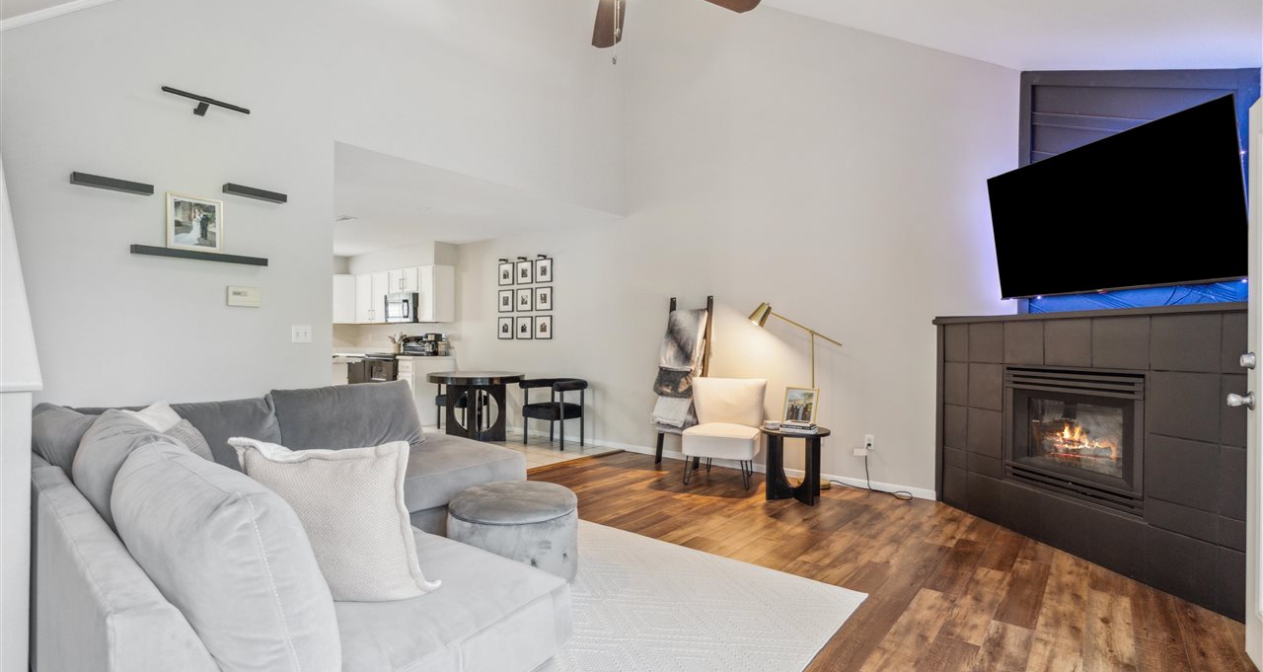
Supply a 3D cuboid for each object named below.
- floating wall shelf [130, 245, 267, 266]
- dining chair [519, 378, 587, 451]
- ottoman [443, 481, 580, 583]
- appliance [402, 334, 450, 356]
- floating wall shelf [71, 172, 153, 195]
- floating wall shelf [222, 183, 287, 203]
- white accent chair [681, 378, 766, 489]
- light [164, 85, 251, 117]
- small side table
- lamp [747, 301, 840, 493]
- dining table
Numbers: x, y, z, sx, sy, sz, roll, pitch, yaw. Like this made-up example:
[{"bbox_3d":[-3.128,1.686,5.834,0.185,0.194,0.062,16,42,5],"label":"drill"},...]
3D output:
[{"bbox_3d":[-2.316,-0.430,3.045,0.086,0.041,0.588,0,0,38],"label":"floating wall shelf"},{"bbox_3d":[-0.825,0.844,6.127,0.600,0.700,0.500,0,0,38],"label":"dining chair"},{"bbox_3d":[-0.580,0.995,2.797,0.635,0.365,0.635,0,0,0],"label":"ottoman"},{"bbox_3d":[-2.771,0.124,7.604,0.420,0.295,0.480,0,0,38],"label":"appliance"},{"bbox_3d":[-2.539,-0.743,2.754,0.088,0.043,0.289,0,0,38],"label":"floating wall shelf"},{"bbox_3d":[-2.164,-0.818,3.235,0.090,0.043,0.294,0,0,38],"label":"floating wall shelf"},{"bbox_3d":[0.770,0.789,4.687,0.630,0.820,0.630,0,0,19],"label":"white accent chair"},{"bbox_3d":[-2.294,-1.223,3.013,0.155,0.073,0.380,0,0,38],"label":"light"},{"bbox_3d":[1.196,0.950,4.140,0.510,0.500,0.510,0,0,38],"label":"small side table"},{"bbox_3d":[1.326,0.461,4.613,0.792,1.482,0.270,0,0,38],"label":"lamp"},{"bbox_3d":[-1.751,0.817,6.364,1.065,0.745,1.065,0,0,0],"label":"dining table"}]

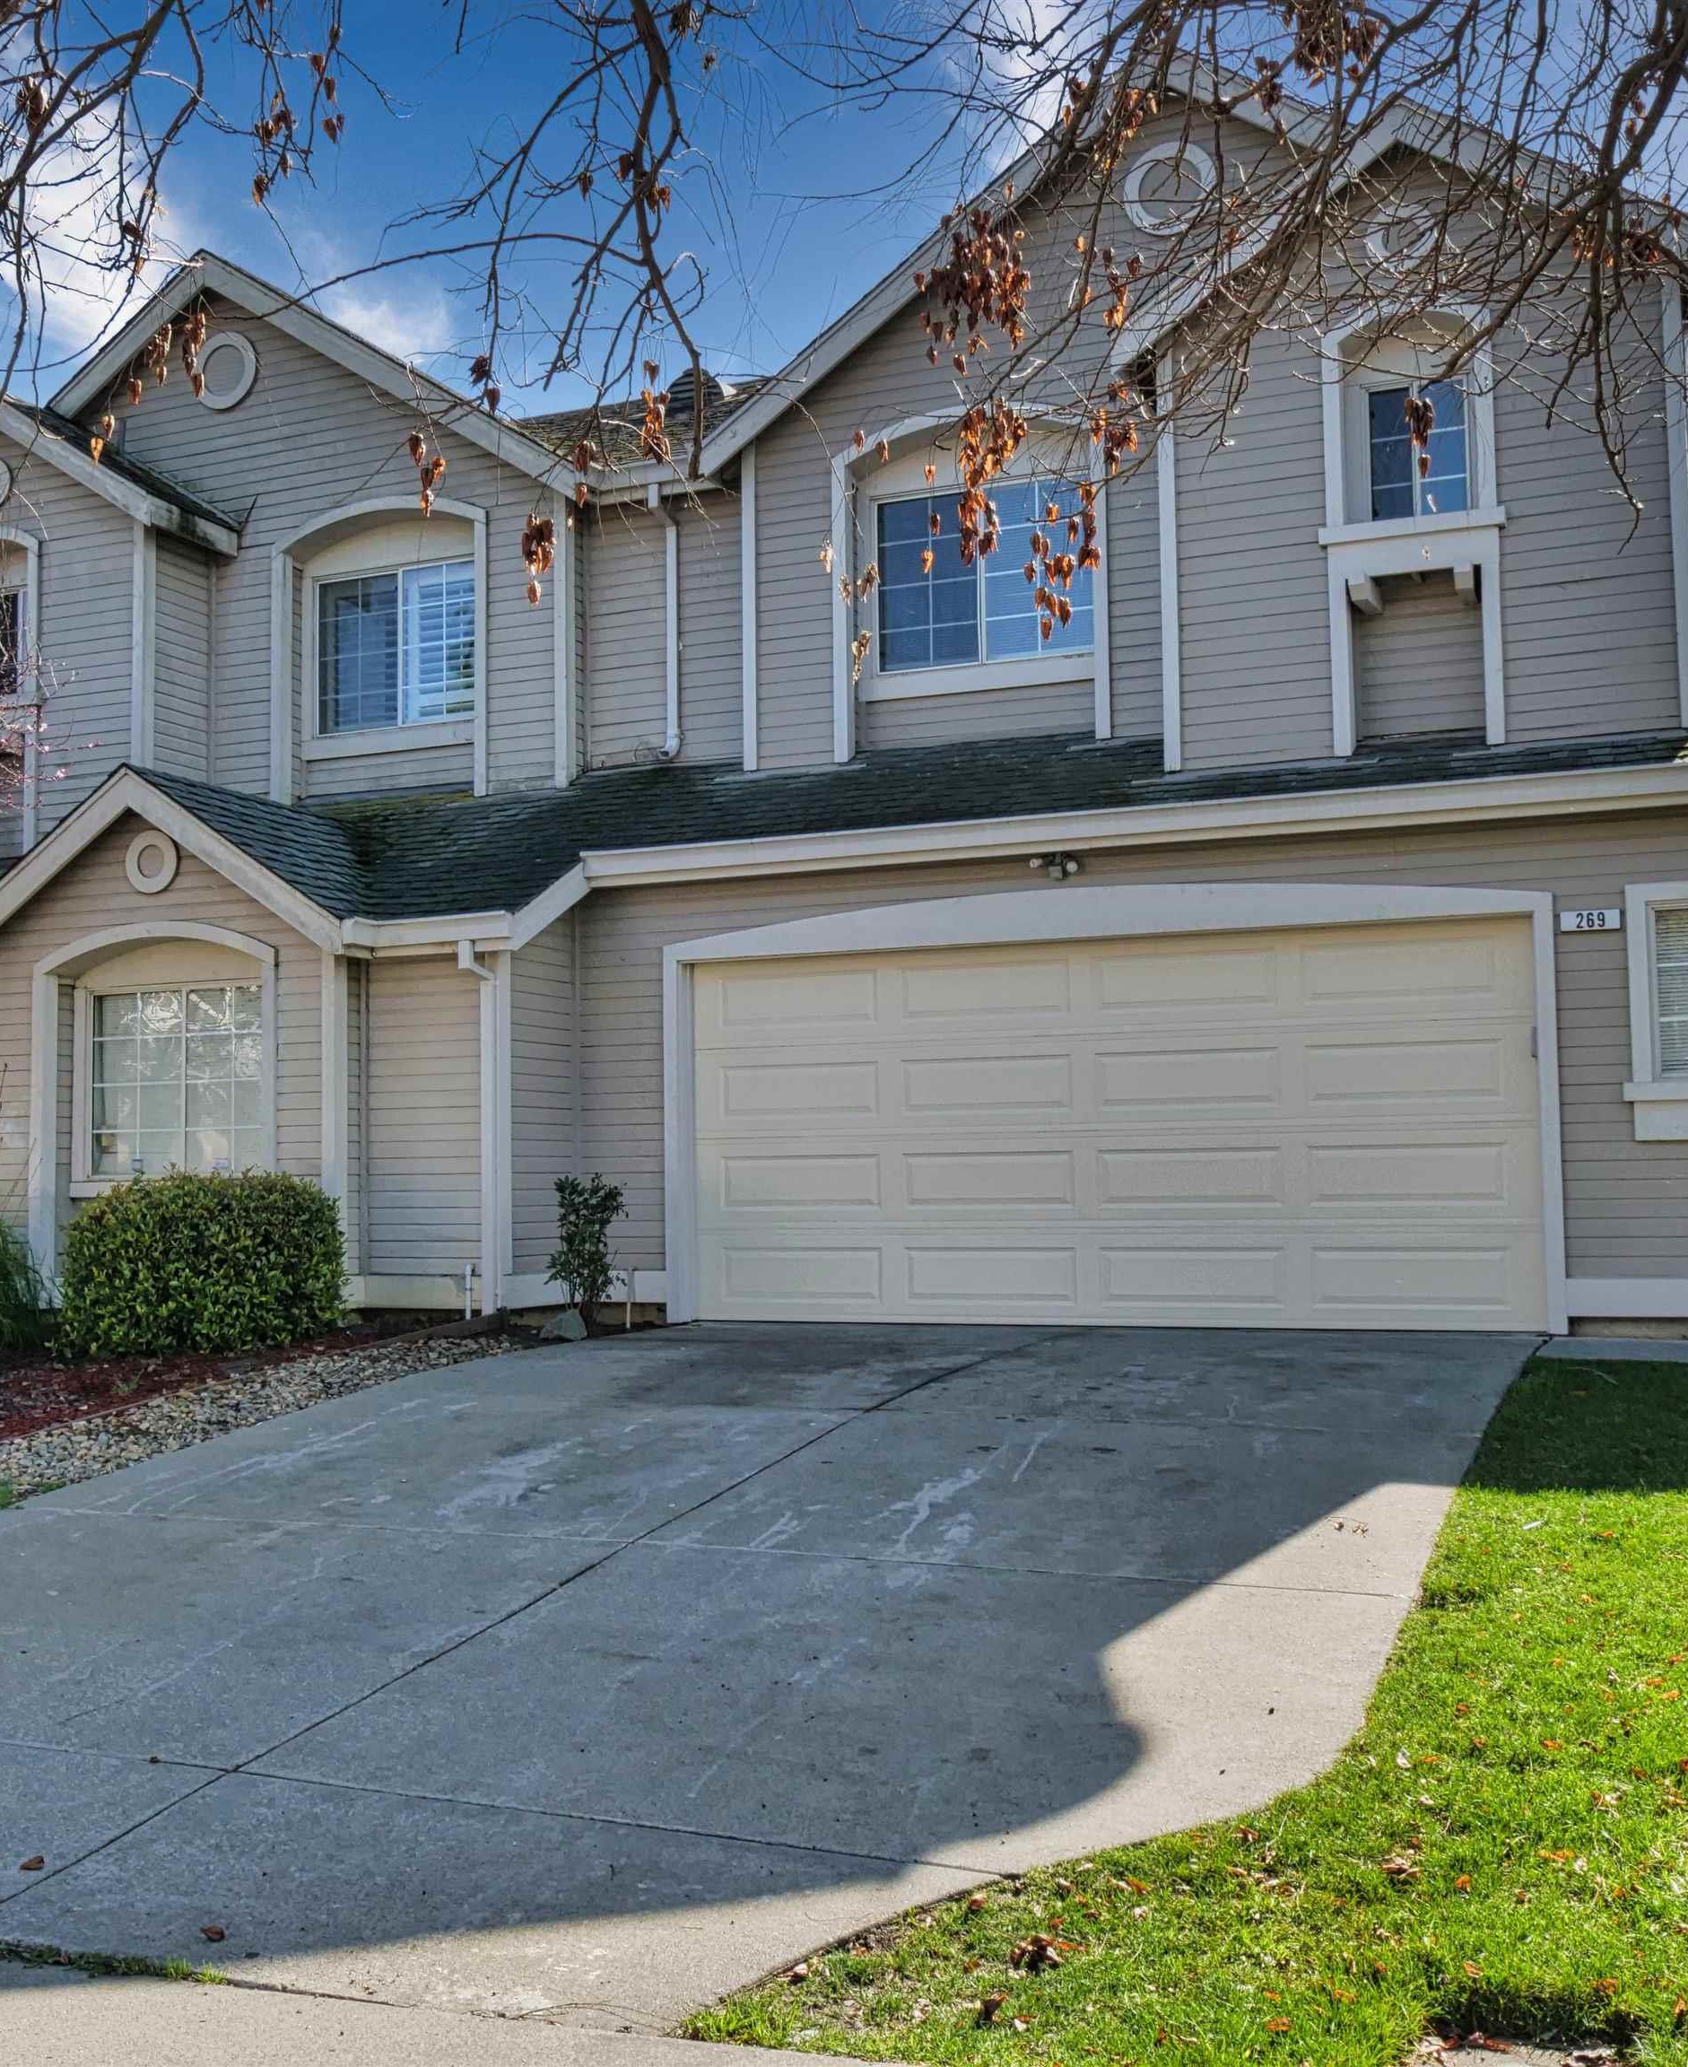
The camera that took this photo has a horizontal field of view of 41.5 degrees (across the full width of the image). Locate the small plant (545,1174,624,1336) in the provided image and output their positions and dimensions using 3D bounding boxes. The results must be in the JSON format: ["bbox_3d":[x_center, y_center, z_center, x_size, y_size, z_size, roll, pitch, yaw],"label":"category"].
[{"bbox_3d":[-1.493,1.243,12.874,0.410,0.880,0.400,-1,-4,0],"label":"small plant"}]

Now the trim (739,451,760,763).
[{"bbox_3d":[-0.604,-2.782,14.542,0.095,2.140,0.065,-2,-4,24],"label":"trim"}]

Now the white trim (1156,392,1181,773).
[{"bbox_3d":[1.853,-2.596,12.685,0.100,2.240,0.080,-2,-4,23],"label":"white trim"}]

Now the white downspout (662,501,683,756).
[{"bbox_3d":[-1.160,-2.752,15.108,0.110,1.760,0.110,-2,-4,23],"label":"white downspout"}]

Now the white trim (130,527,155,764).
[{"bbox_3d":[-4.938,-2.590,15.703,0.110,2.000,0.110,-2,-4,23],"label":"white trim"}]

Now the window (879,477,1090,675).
[{"bbox_3d":[0.897,-2.925,14.181,1.480,1.140,0.090,-2,-4,23],"label":"window"}]

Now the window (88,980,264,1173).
[{"bbox_3d":[-4.011,0.302,13.528,1.430,1.150,0.100,-2,-4,24],"label":"window"}]

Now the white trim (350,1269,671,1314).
[{"bbox_3d":[-1.960,1.508,13.086,1.660,0.200,0.820,-2,-4,23],"label":"white trim"}]

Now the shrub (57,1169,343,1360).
[{"bbox_3d":[-3.591,1.262,12.394,1.500,1.040,1.150,-2,-4,23],"label":"shrub"}]

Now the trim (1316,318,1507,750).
[{"bbox_3d":[3.069,-2.729,12.070,0.980,2.440,0.150,-2,-4,24],"label":"trim"}]

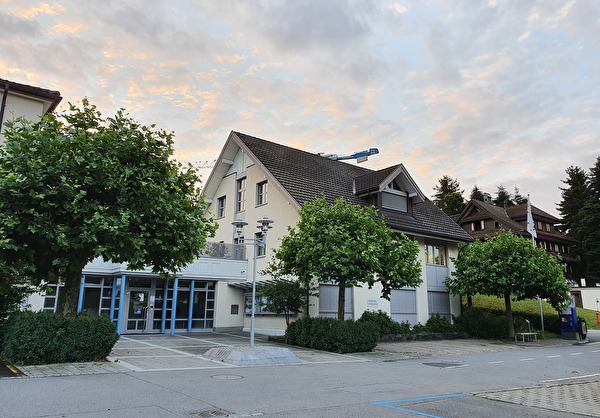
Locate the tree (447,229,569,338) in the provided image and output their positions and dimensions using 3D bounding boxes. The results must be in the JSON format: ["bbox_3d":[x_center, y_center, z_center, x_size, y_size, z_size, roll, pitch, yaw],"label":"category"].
[{"bbox_3d":[11.935,4.261,25.937,6.772,6.144,6.433,10,-16,-35],"label":"tree"}]

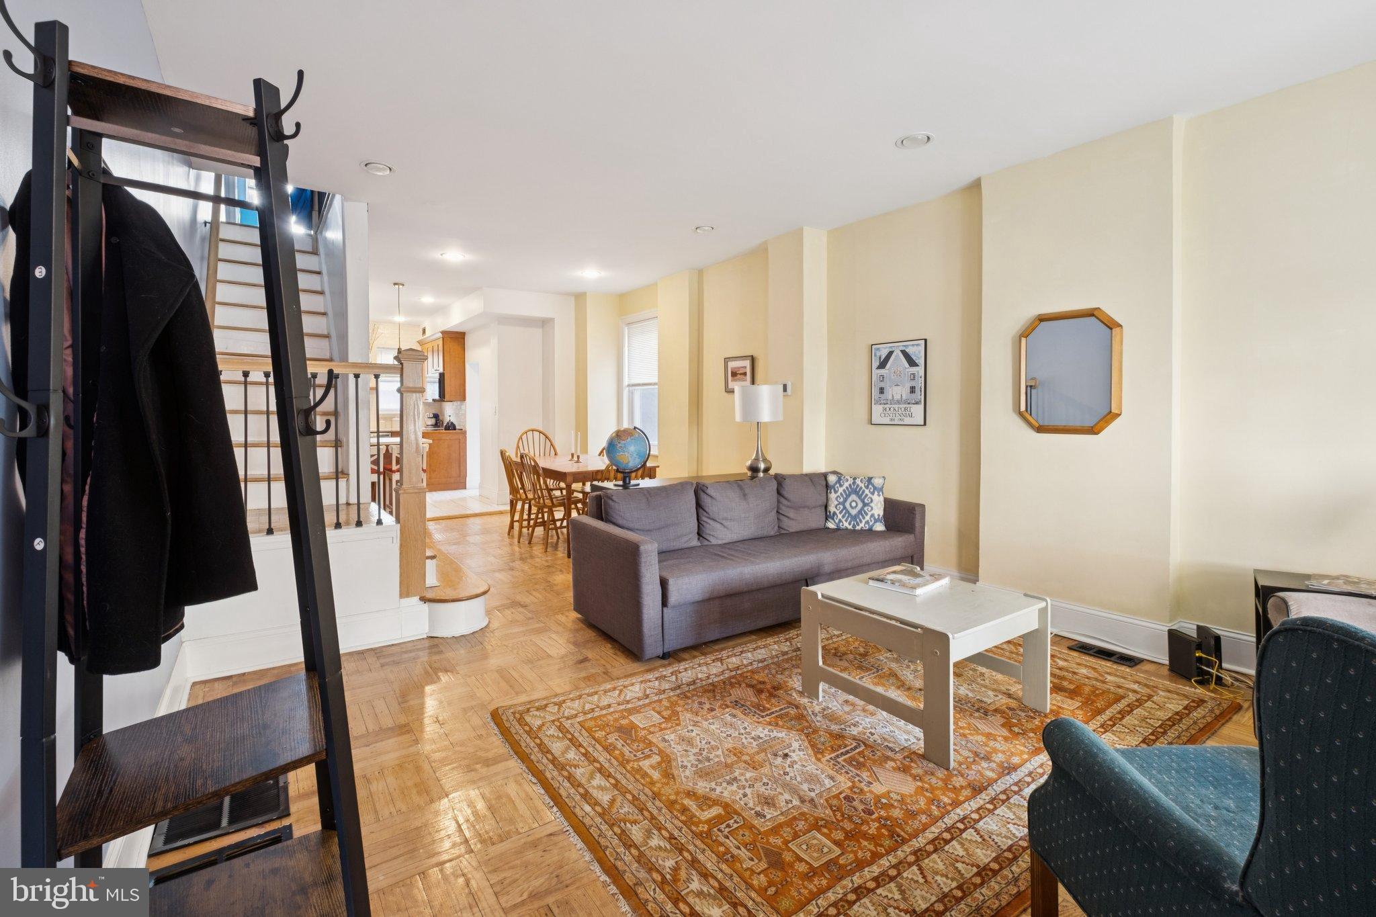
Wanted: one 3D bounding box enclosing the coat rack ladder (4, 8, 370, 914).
[{"bbox_3d":[-0.765,0.325,0.925,0.400,1.800,0.450,-3,5,-41],"label":"coat rack ladder"}]

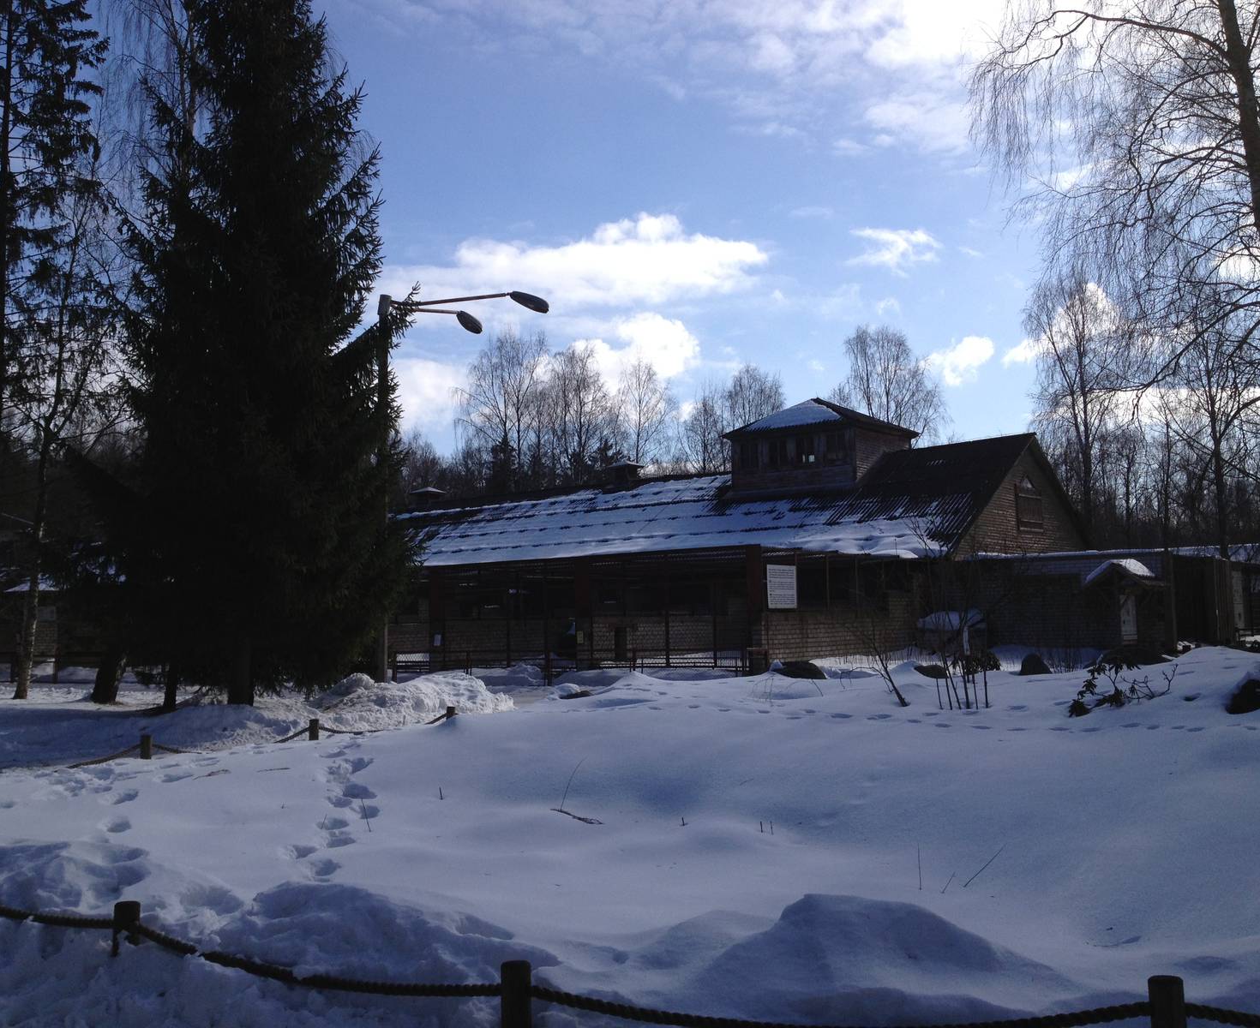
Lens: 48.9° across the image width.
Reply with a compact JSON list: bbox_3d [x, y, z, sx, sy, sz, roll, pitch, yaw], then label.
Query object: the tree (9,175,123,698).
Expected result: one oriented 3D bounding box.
[{"bbox_3d":[-14.958,-2.136,36.815,3.044,14.057,3.044,-1,-5,0],"label":"tree"}]

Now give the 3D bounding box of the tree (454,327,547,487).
[{"bbox_3d":[-7.110,-1.091,76.369,5.075,18.690,5.075,-1,-5,0],"label":"tree"}]

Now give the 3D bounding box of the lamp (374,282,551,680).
[{"bbox_3d":[-4.114,-0.458,32.228,3.689,9.384,3.212,3,-6,-38],"label":"lamp"}]

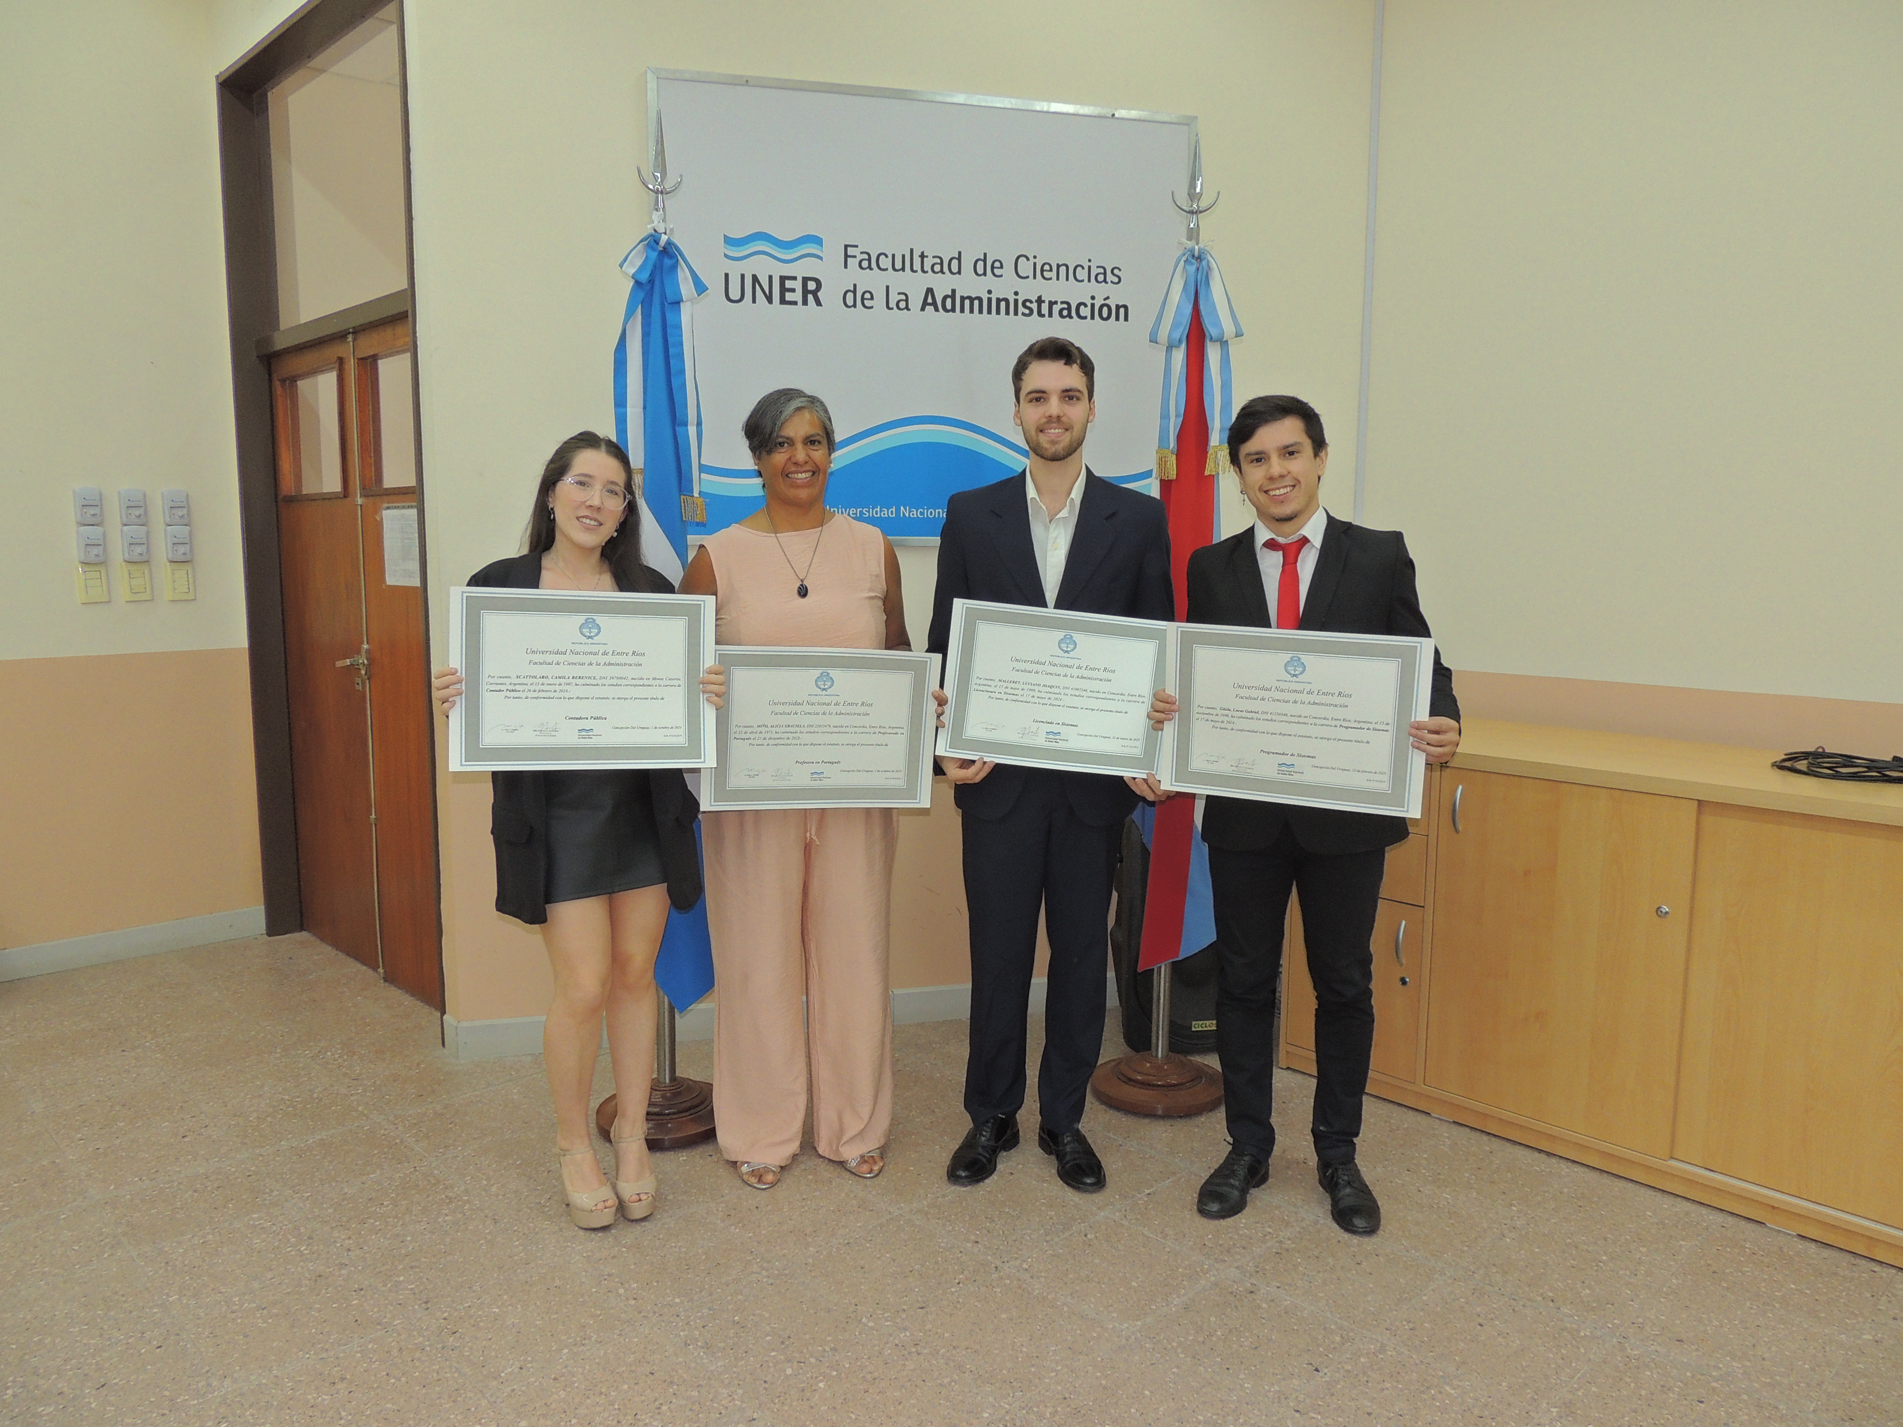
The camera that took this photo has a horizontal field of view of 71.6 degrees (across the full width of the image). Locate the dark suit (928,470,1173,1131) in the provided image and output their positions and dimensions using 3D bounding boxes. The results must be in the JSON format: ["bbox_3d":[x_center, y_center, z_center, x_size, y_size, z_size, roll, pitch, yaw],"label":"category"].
[{"bbox_3d":[0.197,0.224,2.879,0.540,1.471,0.340,1,7,1],"label":"dark suit"}]

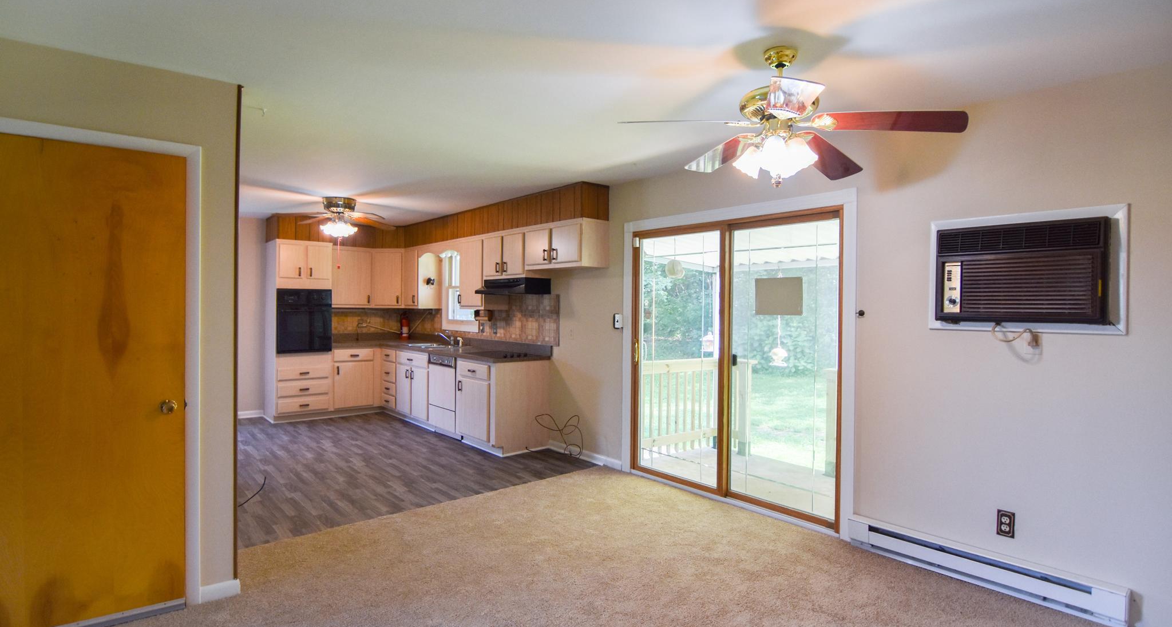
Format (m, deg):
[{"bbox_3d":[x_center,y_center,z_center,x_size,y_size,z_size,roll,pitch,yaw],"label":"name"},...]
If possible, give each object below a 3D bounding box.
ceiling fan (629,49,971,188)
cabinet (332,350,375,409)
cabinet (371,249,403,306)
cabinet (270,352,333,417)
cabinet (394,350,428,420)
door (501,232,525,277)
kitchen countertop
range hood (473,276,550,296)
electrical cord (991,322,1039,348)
[{"bbox_3d":[0.790,-0.796,2.124,1.300,0.530,1.300,1,1,20],"label":"ceiling fan"},{"bbox_3d":[-3.140,0.824,6.887,0.523,0.760,0.590,0,1,-41],"label":"cabinet"},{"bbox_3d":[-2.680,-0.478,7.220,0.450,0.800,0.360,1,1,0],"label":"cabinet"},{"bbox_3d":[-3.606,0.834,6.538,0.634,0.750,0.590,0,1,-41],"label":"cabinet"},{"bbox_3d":[-1.859,0.837,6.366,0.590,0.765,0.832,0,1,-44],"label":"cabinet"},{"bbox_3d":[-0.721,-0.582,5.198,0.022,0.407,0.349,0,1,-44],"label":"door"},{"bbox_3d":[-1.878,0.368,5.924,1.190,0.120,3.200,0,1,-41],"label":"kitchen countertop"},{"bbox_3d":[-0.762,-0.265,5.279,0.439,0.160,0.750,1,0,-42],"label":"range hood"},{"bbox_3d":[2.172,0.111,2.631,0.085,0.115,0.177,0,1,-44],"label":"electrical cord"}]

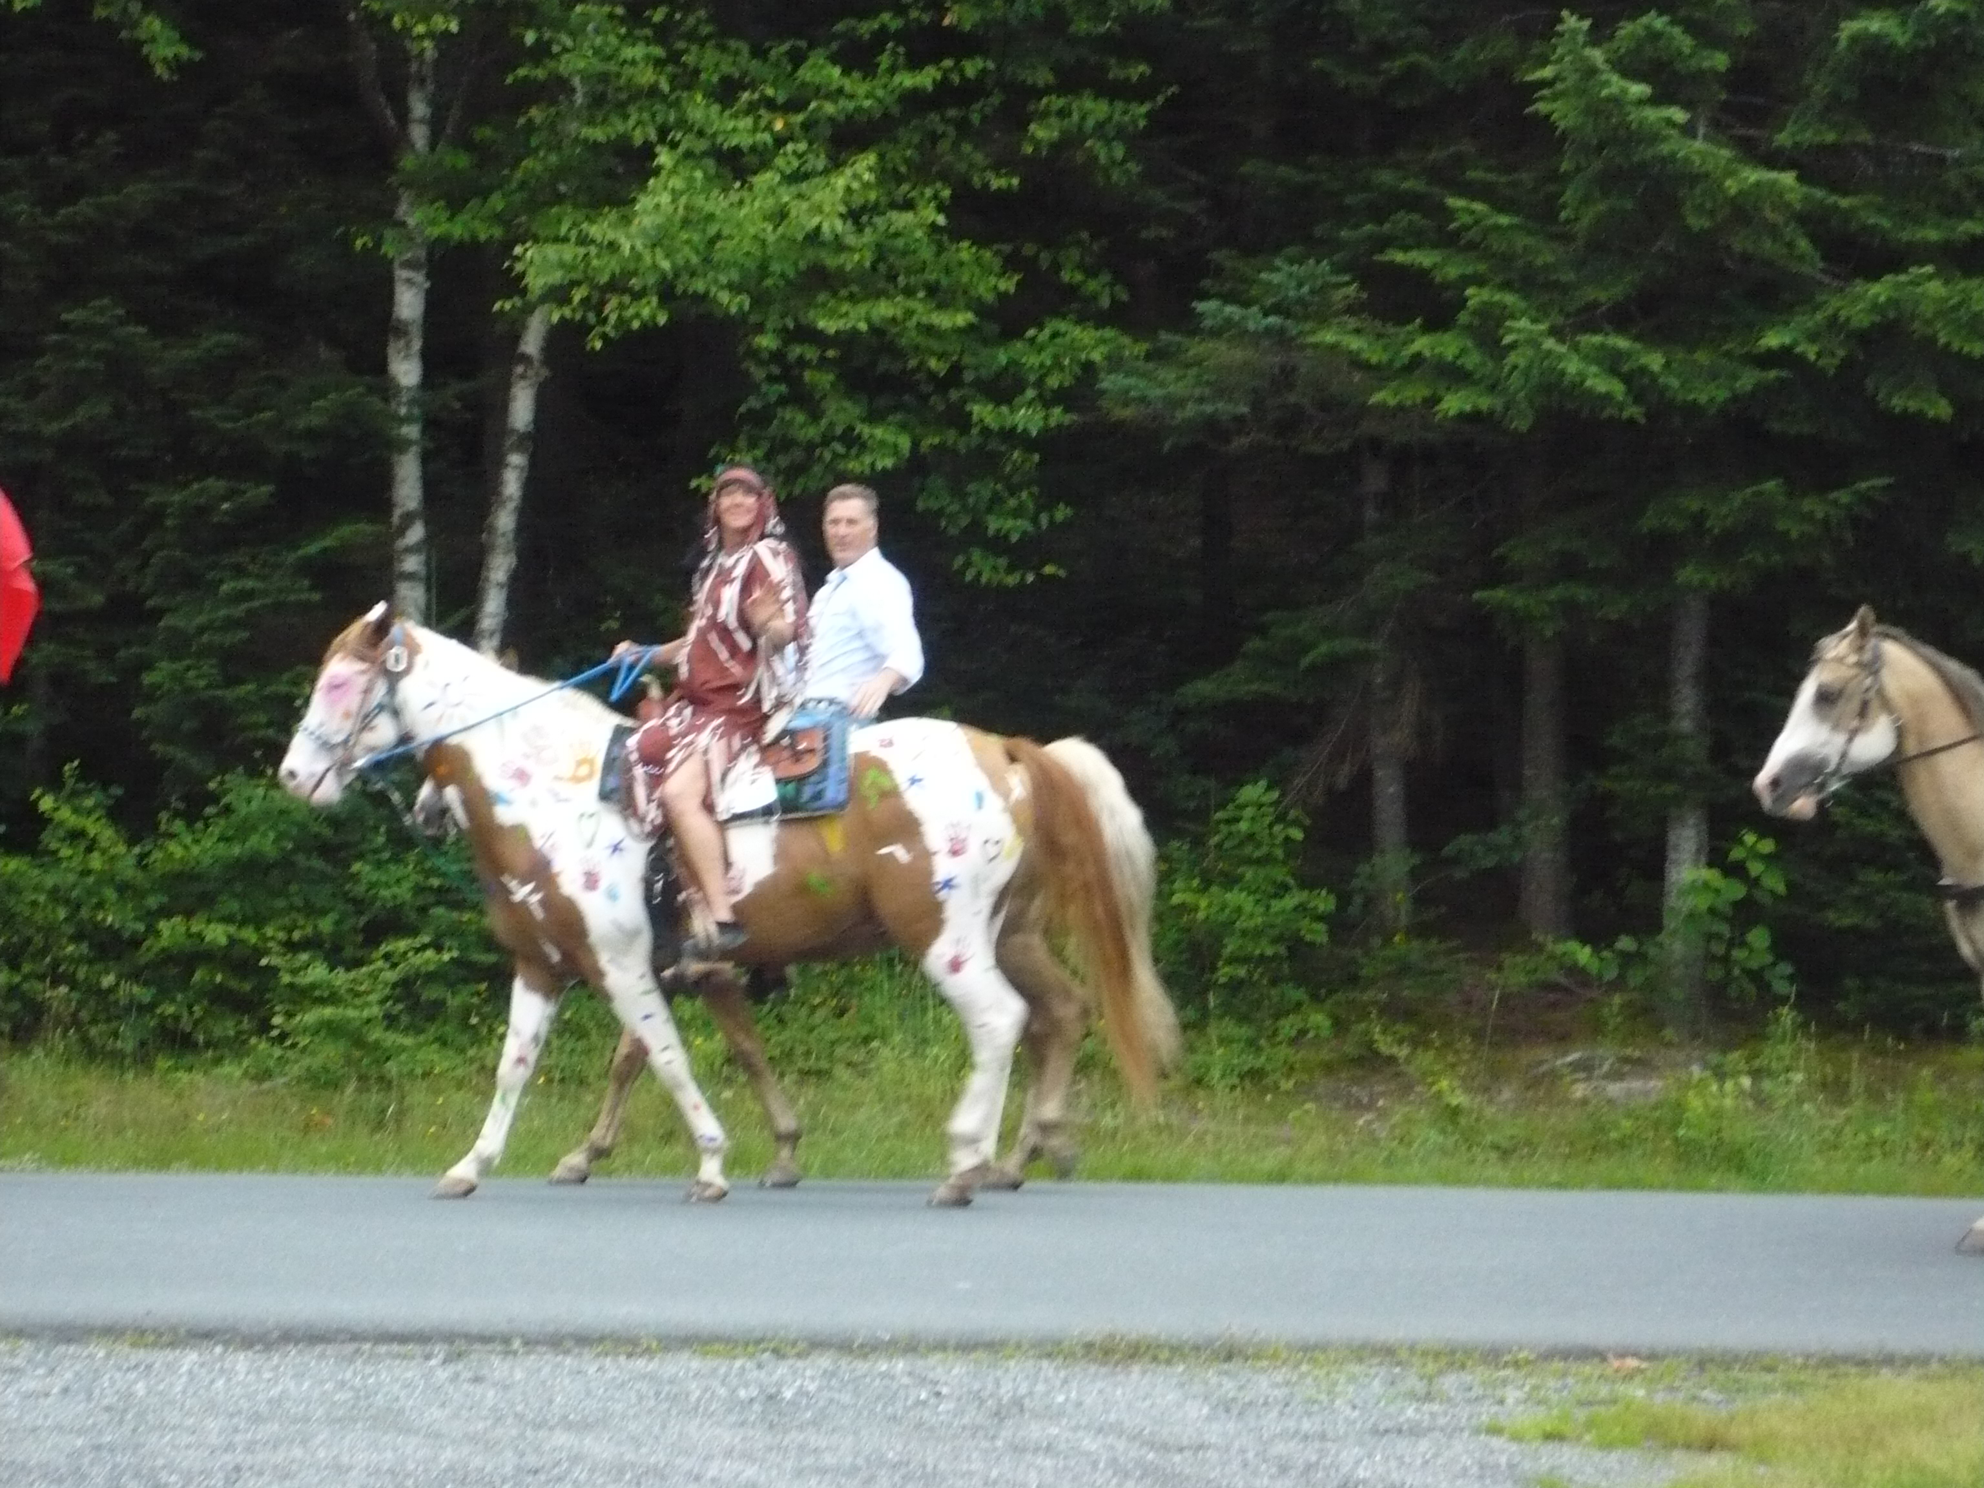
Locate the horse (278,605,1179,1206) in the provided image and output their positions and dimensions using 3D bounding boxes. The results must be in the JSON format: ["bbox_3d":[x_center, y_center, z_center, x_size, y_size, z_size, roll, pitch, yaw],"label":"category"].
[{"bbox_3d":[-0.822,0.493,18.500,2.720,1.840,0.650,0,0,2],"label":"horse"}]

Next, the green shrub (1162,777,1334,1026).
[{"bbox_3d":[0.996,0.639,23.500,0.720,1.000,0.720,0,0,0],"label":"green shrub"}]

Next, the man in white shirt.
[{"bbox_3d":[-0.527,-0.037,19.200,0.620,1.550,0.650,0,0,-28],"label":"man in white shirt"}]

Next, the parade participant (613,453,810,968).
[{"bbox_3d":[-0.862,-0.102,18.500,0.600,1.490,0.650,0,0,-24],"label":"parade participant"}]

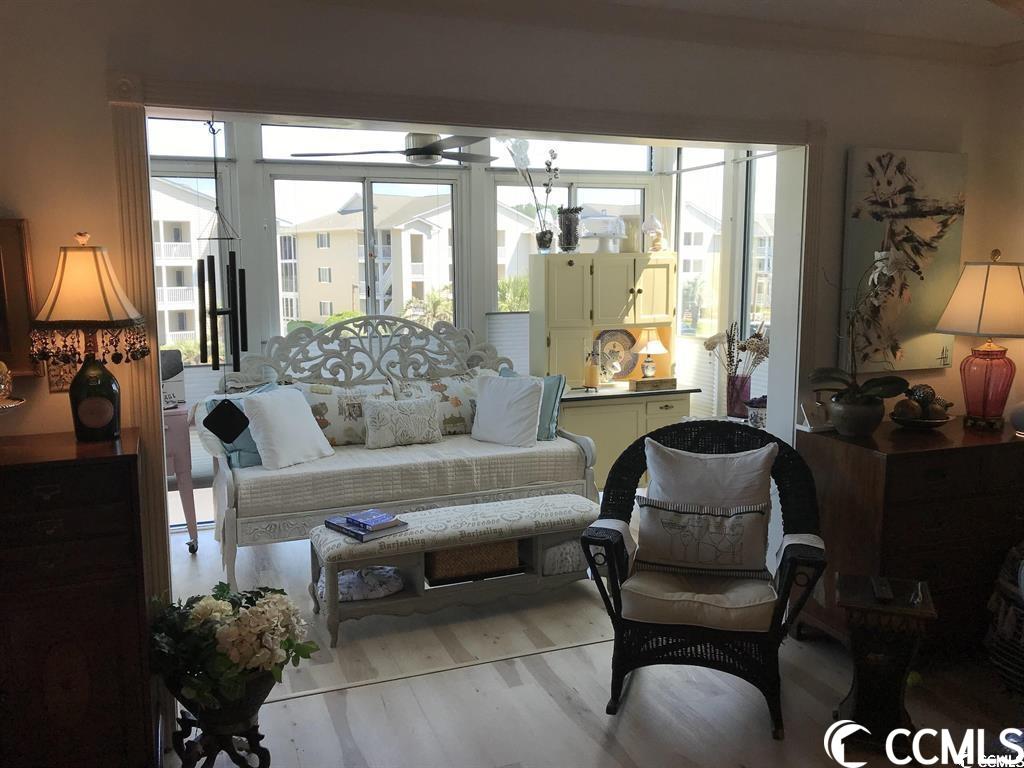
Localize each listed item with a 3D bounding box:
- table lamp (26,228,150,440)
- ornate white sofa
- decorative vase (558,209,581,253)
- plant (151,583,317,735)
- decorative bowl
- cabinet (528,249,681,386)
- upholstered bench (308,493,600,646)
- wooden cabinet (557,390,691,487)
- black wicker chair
[{"bbox_3d":[-1.214,-0.137,2.386,0.350,0.600,0.350,-3,8,-21],"label":"table lamp"},{"bbox_3d":[-0.667,0.289,4.875,2.080,1.325,1.080,-3,8,-21],"label":"ornate white sofa"},{"bbox_3d":[0.378,-1.002,5.442,0.140,0.285,0.140,0,8,0],"label":"decorative vase"},{"bbox_3d":[-0.814,0.802,2.421,0.460,0.430,0.440,-3,8,-21],"label":"plant"},{"bbox_3d":[1.790,0.166,3.630,0.280,0.050,0.280,0,8,0],"label":"decorative bowl"},{"bbox_3d":[0.617,-0.434,5.602,0.970,0.870,0.280,-3,8,-21],"label":"cabinet"},{"bbox_3d":[-0.270,0.851,3.954,1.305,0.460,0.430,-3,8,-21],"label":"upholstered bench"},{"bbox_3d":[0.646,0.438,5.612,1.040,0.820,0.600,-3,8,-21],"label":"wooden cabinet"},{"bbox_3d":[0.746,0.682,3.211,0.800,0.990,0.850,2,8,17],"label":"black wicker chair"}]

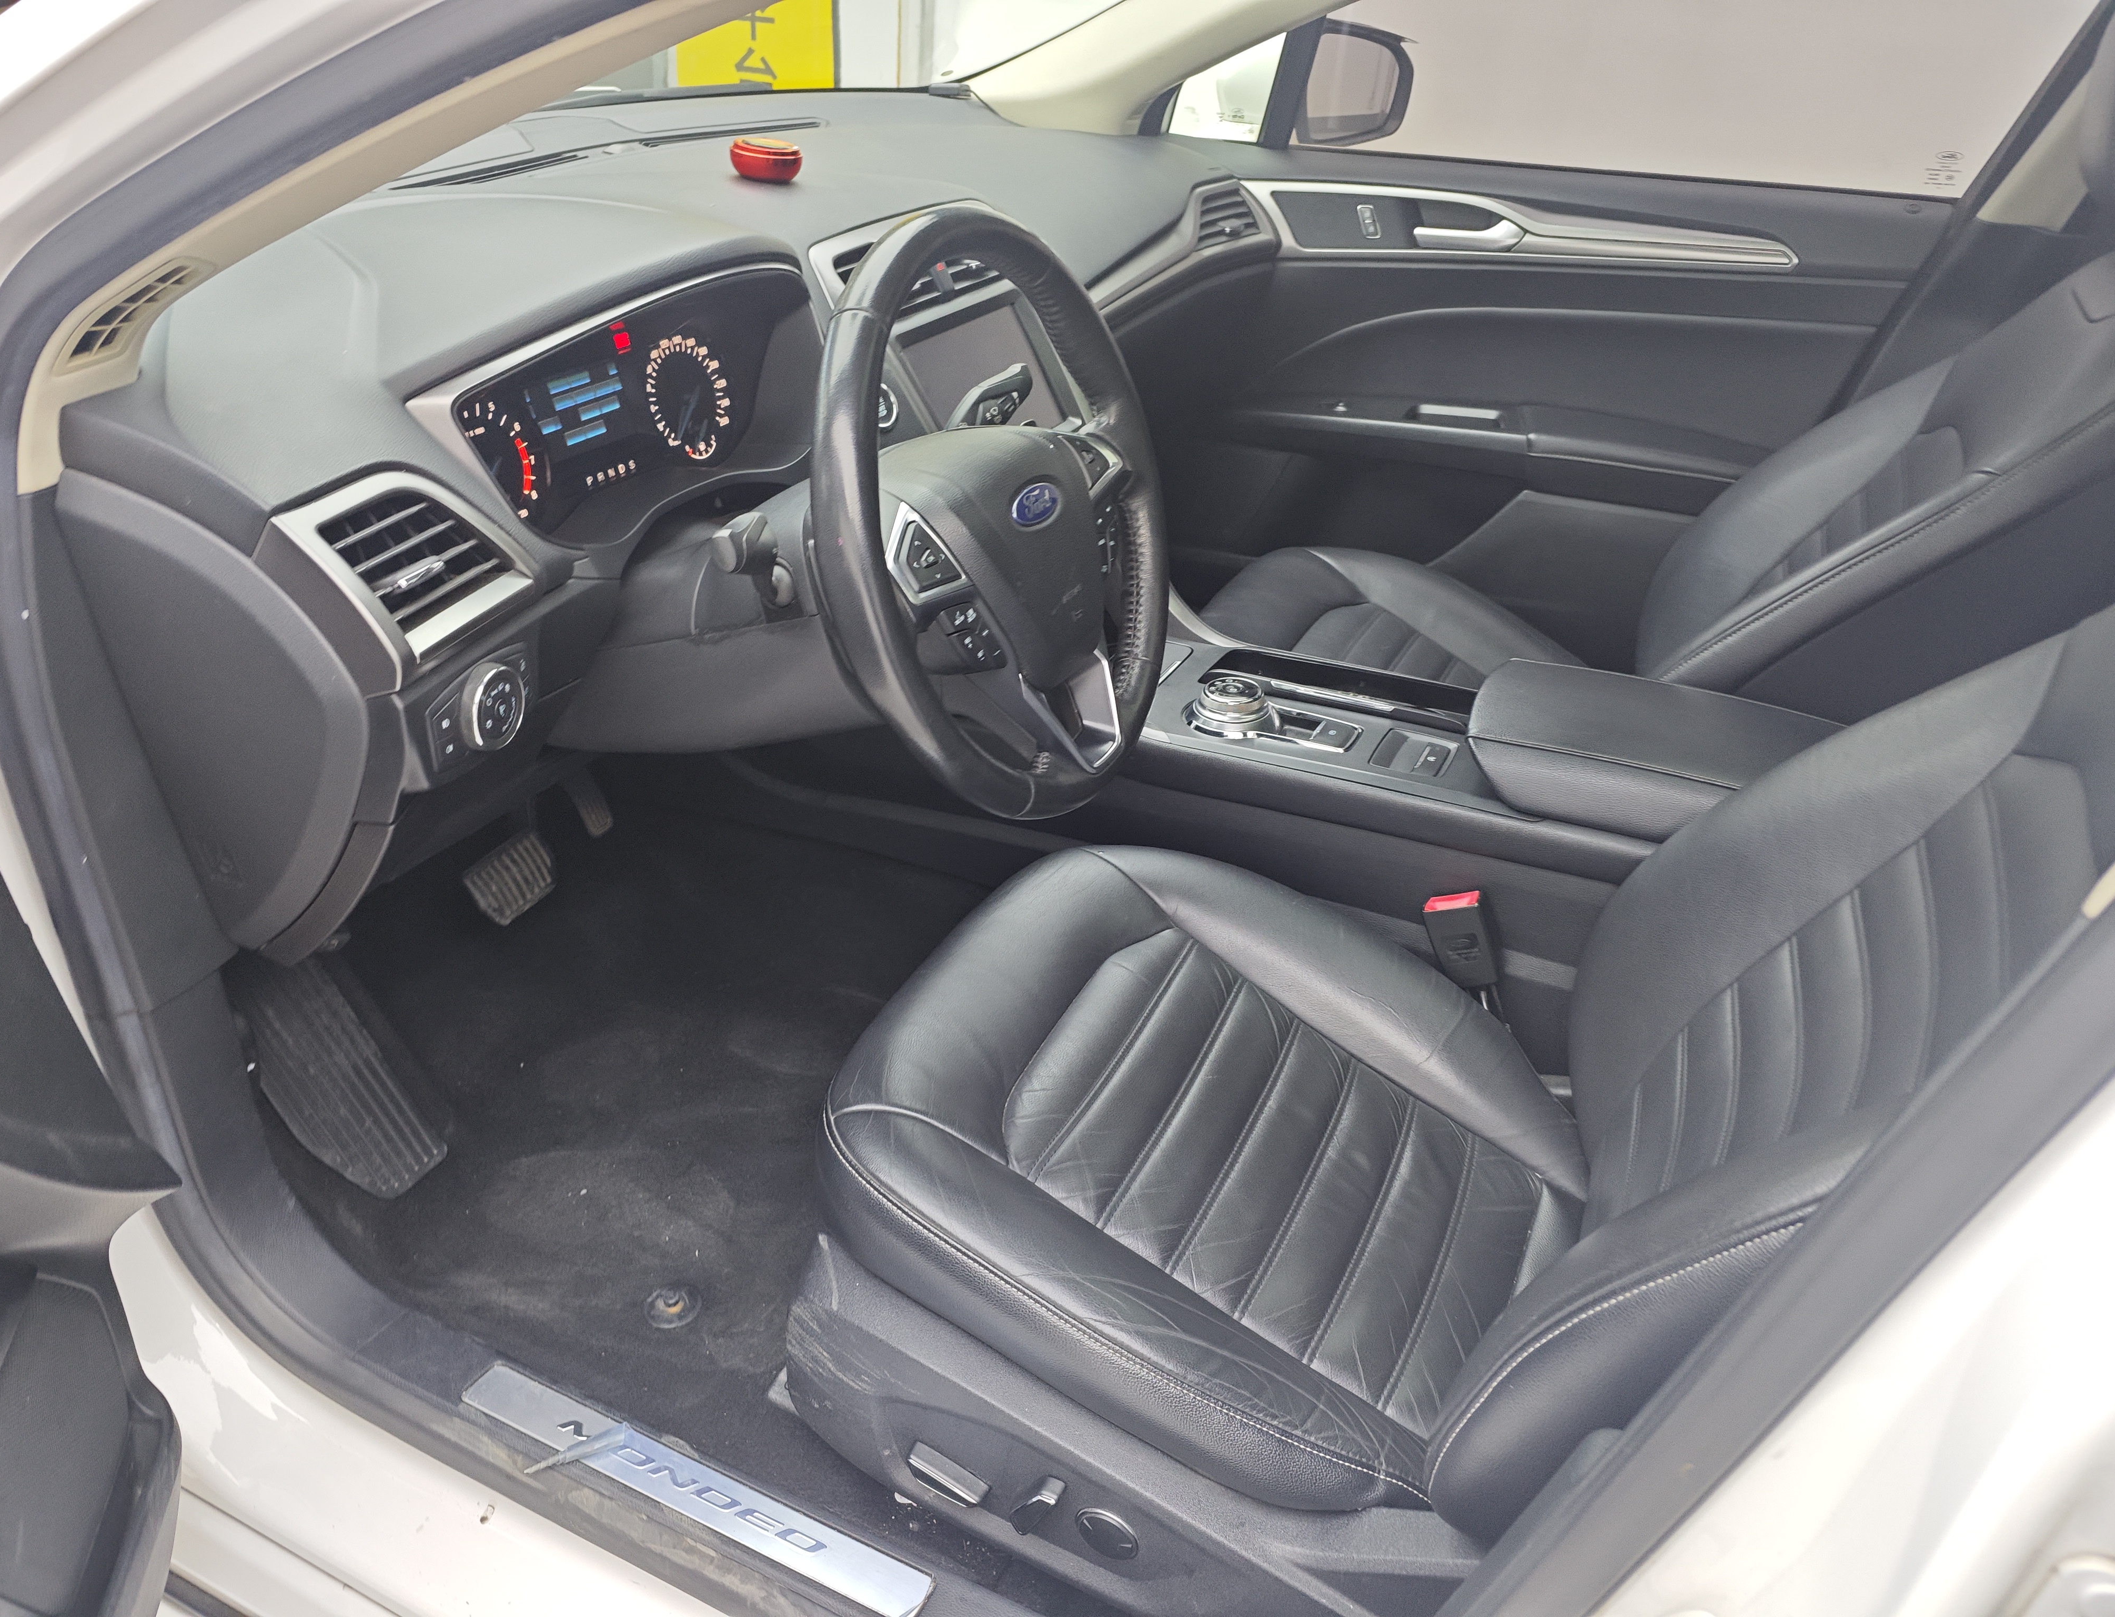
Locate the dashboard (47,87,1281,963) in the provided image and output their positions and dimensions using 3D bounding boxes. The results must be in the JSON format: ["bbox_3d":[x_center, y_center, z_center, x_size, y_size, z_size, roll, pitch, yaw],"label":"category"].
[{"bbox_3d":[-0.248,-0.392,1.414,0.580,0.440,1.430,14,33,22],"label":"dashboard"}]

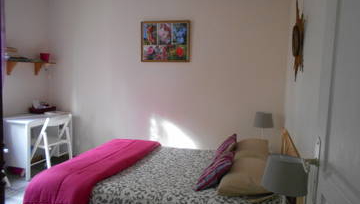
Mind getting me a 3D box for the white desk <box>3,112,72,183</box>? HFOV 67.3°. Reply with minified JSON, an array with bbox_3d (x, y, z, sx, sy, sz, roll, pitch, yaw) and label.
[{"bbox_3d":[-1.975,0.557,3.720,0.534,0.705,0.821,3,6,15],"label":"white desk"}]

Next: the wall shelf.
[{"bbox_3d":[-2.098,-0.472,3.757,0.192,0.207,0.816,3,6,15],"label":"wall shelf"}]

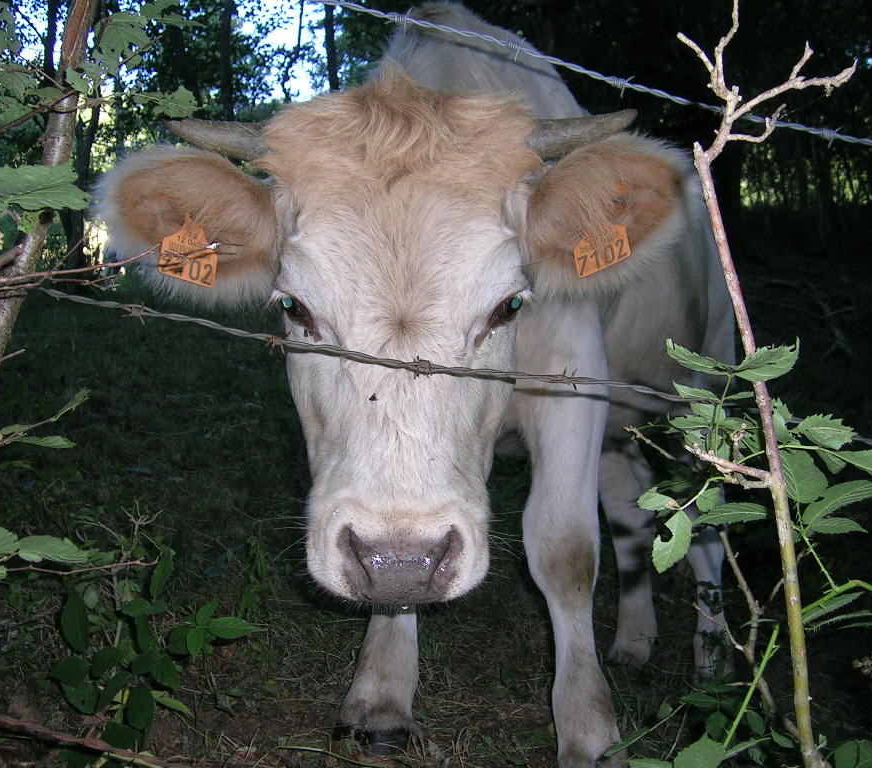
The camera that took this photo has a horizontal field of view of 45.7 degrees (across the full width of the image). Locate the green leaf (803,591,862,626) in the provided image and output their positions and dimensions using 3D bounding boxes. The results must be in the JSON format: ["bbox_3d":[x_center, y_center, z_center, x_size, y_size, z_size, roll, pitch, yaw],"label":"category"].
[{"bbox_3d":[0.311,0.176,0.810,0.057,0.010,0.024,-27,-30,-2],"label":"green leaf"}]

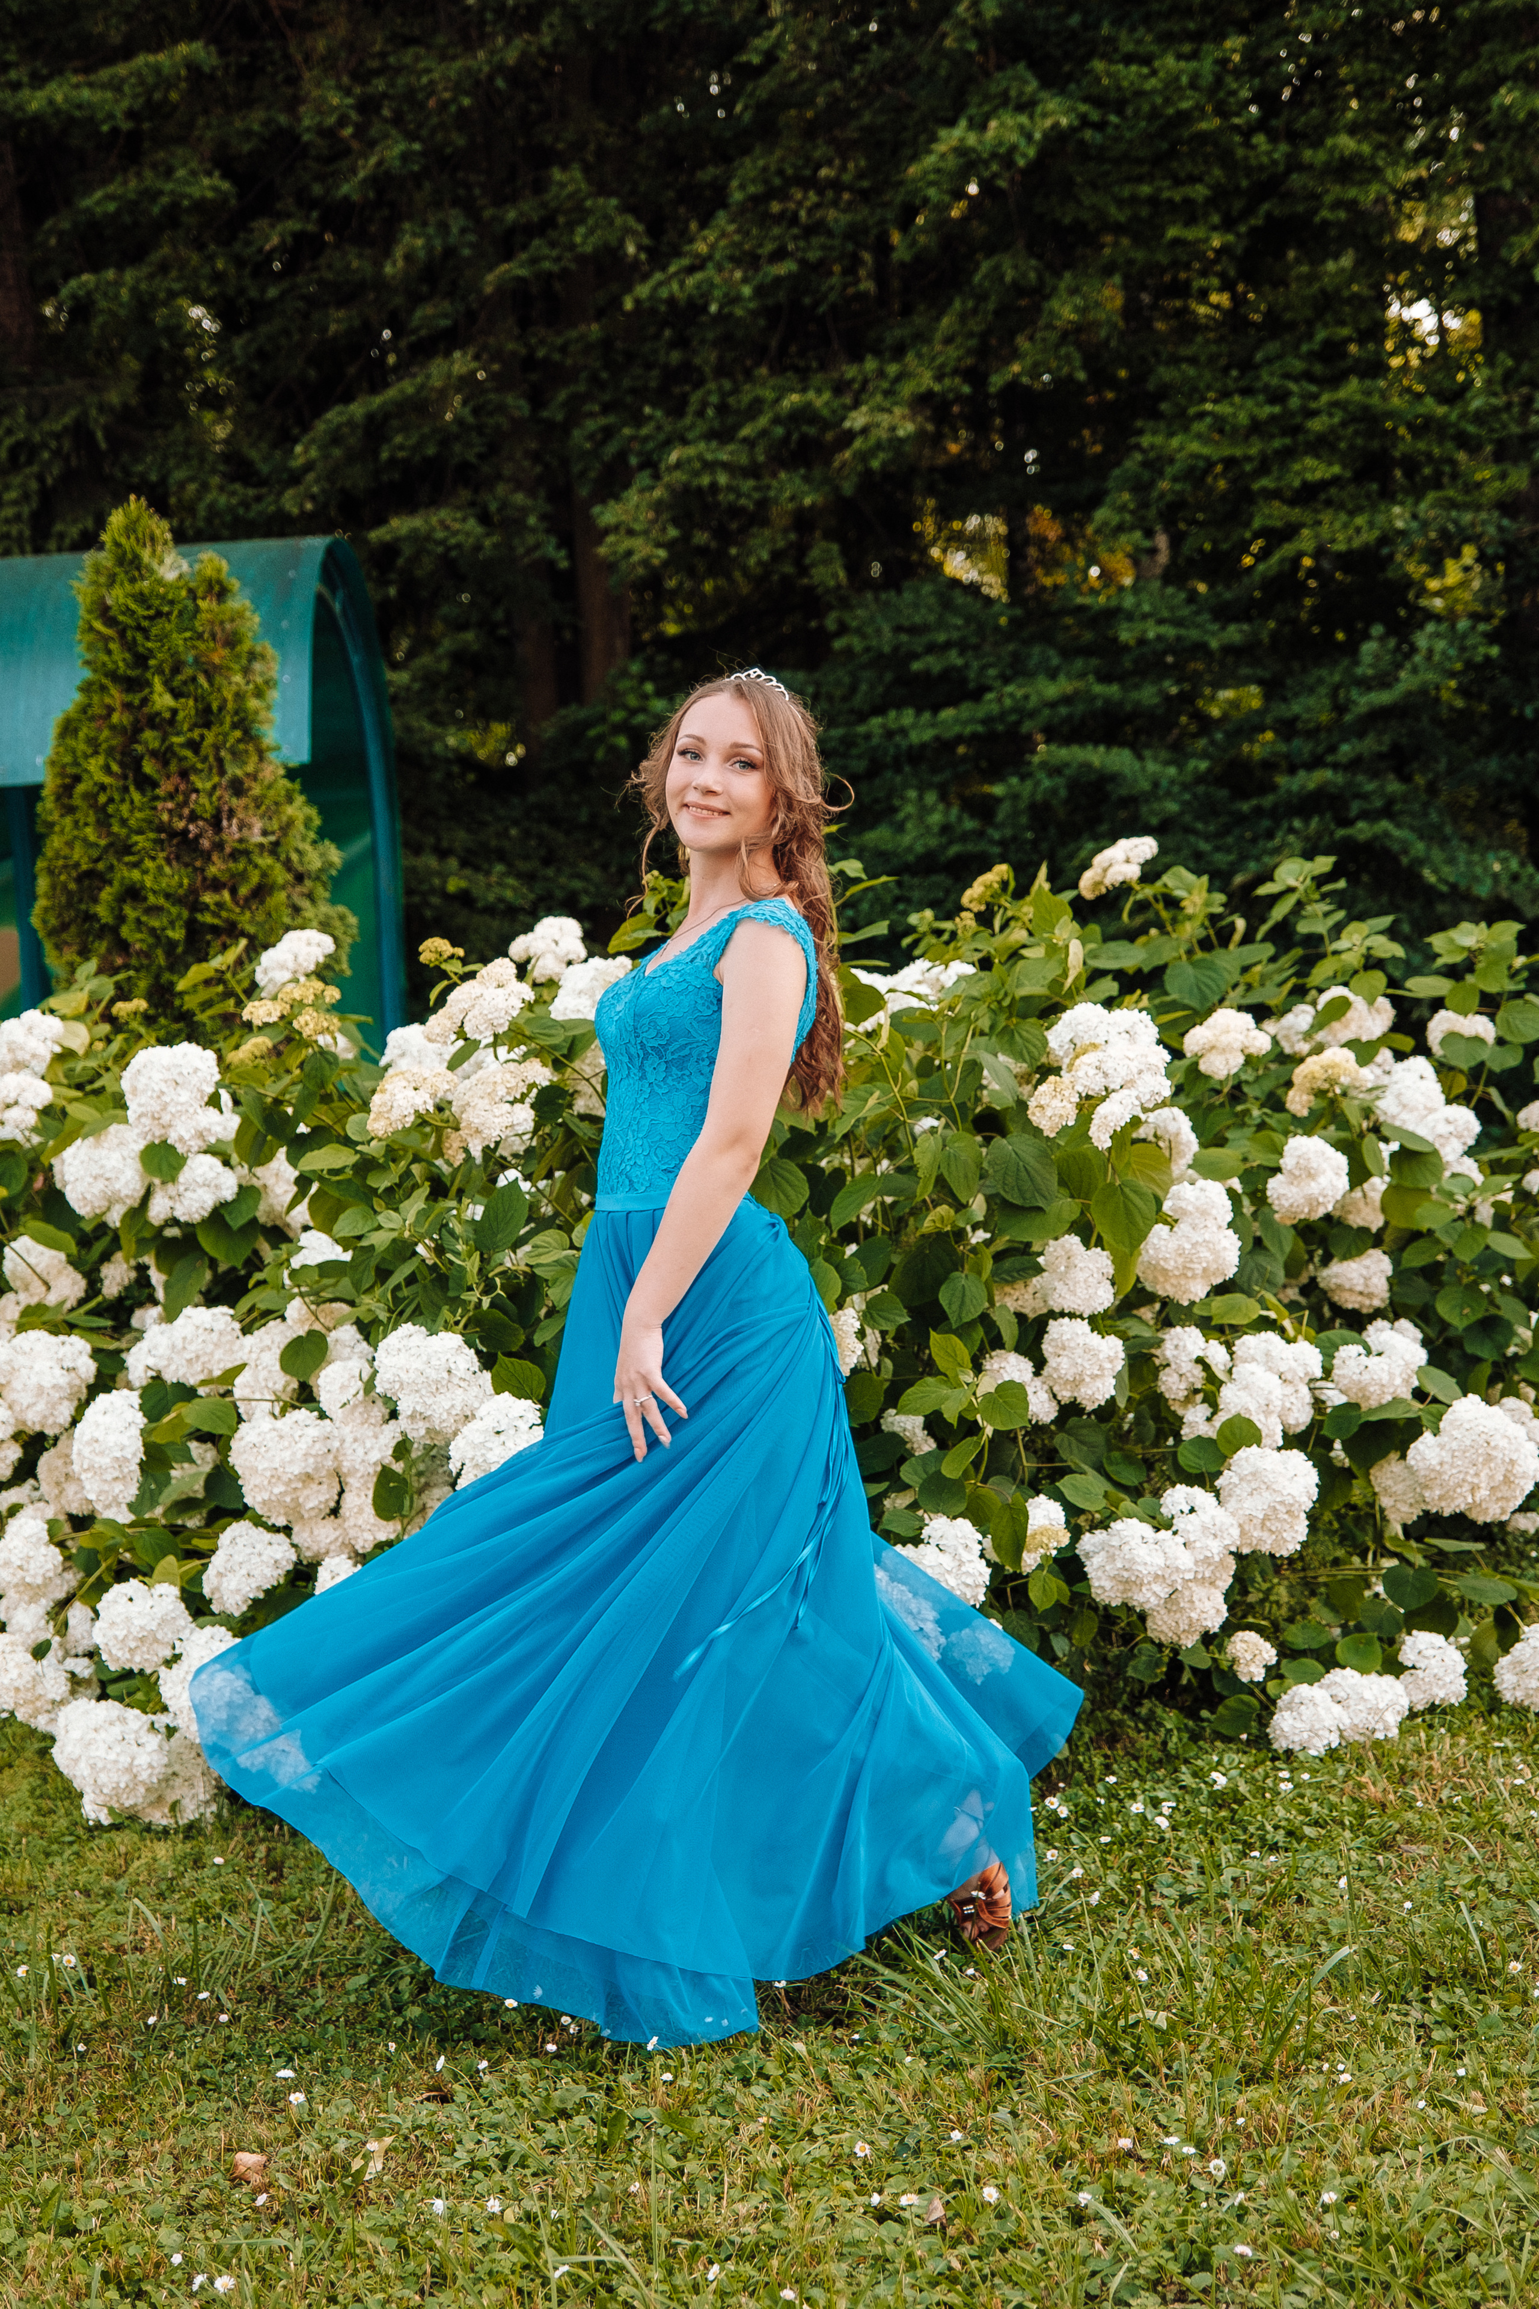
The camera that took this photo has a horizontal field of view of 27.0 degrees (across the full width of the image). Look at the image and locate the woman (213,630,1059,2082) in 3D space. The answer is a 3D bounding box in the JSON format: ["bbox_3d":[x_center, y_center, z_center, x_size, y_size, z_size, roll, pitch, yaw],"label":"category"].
[{"bbox_3d":[-0.201,0.244,4.156,1.080,1.690,0.830,-7,6,-30],"label":"woman"}]

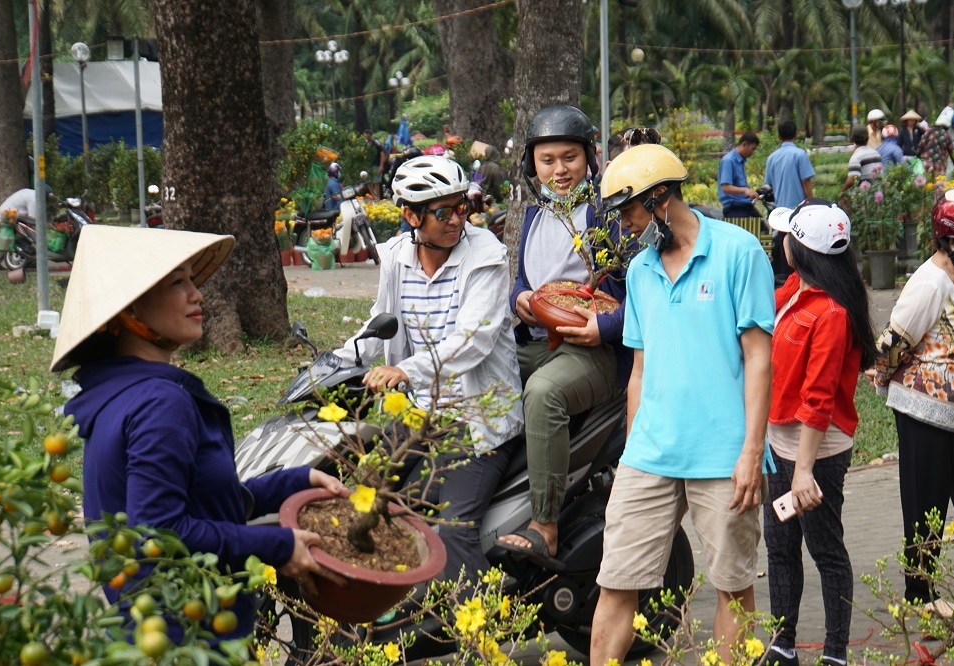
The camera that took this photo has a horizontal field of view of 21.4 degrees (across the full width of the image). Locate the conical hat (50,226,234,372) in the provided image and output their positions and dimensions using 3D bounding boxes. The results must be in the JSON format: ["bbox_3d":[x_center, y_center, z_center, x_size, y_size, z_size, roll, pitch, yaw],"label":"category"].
[{"bbox_3d":[-0.686,-0.127,4.765,0.430,0.186,0.430,-37,1,0],"label":"conical hat"}]

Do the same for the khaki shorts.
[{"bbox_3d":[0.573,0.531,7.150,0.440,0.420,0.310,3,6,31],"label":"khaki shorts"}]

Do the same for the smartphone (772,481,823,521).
[{"bbox_3d":[1.073,0.563,8.450,0.160,0.074,0.009,-31,-11,5],"label":"smartphone"}]

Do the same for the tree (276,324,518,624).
[{"bbox_3d":[-0.163,0.212,4.596,0.400,0.600,0.380,18,18,0],"label":"tree"}]

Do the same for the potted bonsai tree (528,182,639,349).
[{"bbox_3d":[0.316,-0.219,7.649,0.350,0.520,0.320,11,22,0],"label":"potted bonsai tree"}]

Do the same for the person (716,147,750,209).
[{"bbox_3d":[2.629,-1.246,25.500,0.500,1.580,0.480,1,5,17],"label":"person"}]

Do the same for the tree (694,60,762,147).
[{"bbox_3d":[7.794,-7.023,78.000,2.250,2.900,2.250,-2,5,0],"label":"tree"}]

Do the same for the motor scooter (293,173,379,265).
[{"bbox_3d":[-1.696,-1.370,30.500,0.680,1.120,1.860,-4,6,-41],"label":"motor scooter"}]

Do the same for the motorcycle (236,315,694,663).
[{"bbox_3d":[-0.060,0.515,7.800,1.930,1.150,0.710,-4,6,-35],"label":"motorcycle"}]

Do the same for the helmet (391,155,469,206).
[{"bbox_3d":[-0.143,-0.471,7.800,0.270,0.165,0.210,4,6,44],"label":"helmet"}]

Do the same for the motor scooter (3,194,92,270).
[{"bbox_3d":[-5.541,-1.358,32.910,1.830,1.080,0.680,2,6,33],"label":"motor scooter"}]

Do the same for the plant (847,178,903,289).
[{"bbox_3d":[3.945,-0.982,24.950,0.560,1.080,0.560,-2,5,0],"label":"plant"}]

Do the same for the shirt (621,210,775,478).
[{"bbox_3d":[0.631,0.033,7.200,0.460,0.740,0.280,3,6,33],"label":"shirt"}]

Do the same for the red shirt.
[{"bbox_3d":[1.078,0.069,8.050,0.270,0.520,0.410,-3,5,-27],"label":"red shirt"}]

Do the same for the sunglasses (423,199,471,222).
[{"bbox_3d":[-0.117,-0.372,7.652,0.144,0.047,0.145,-8,11,-39],"label":"sunglasses"}]

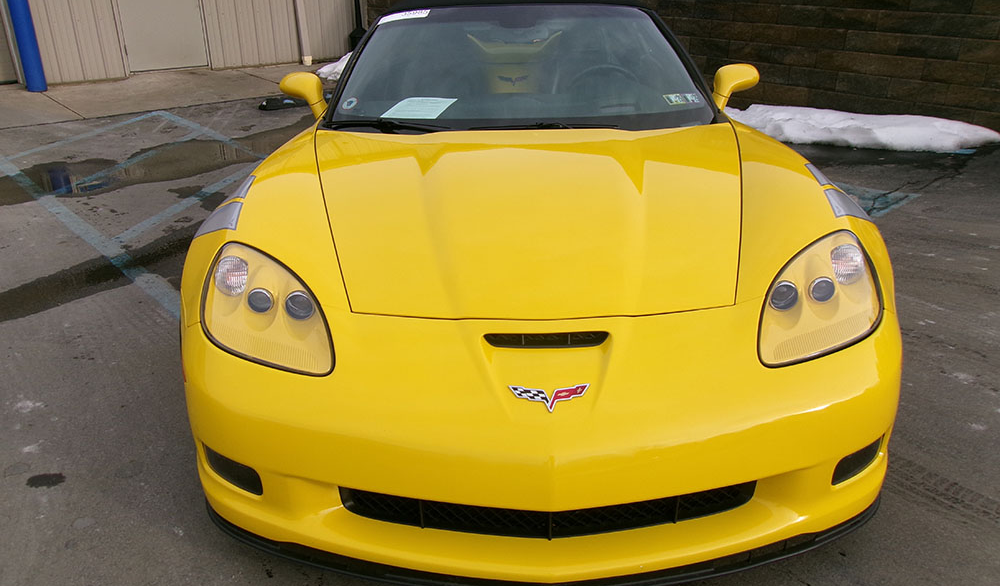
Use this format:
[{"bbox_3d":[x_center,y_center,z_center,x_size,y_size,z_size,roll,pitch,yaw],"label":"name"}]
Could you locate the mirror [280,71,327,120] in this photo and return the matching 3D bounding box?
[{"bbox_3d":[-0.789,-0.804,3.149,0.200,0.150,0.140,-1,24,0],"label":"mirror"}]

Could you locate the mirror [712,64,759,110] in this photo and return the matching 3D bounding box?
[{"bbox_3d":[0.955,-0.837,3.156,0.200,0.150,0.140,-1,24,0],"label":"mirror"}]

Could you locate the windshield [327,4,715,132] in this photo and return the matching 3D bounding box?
[{"bbox_3d":[0.082,-0.895,3.076,1.480,0.140,0.820,-1,52,0],"label":"windshield"}]

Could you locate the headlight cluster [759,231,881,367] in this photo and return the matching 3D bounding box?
[{"bbox_3d":[0.763,0.010,1.878,0.370,0.210,0.430,-1,24,0],"label":"headlight cluster"}]

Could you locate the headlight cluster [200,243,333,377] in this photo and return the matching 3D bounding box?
[{"bbox_3d":[-0.557,0.032,1.871,0.370,0.210,0.430,-1,24,0],"label":"headlight cluster"}]

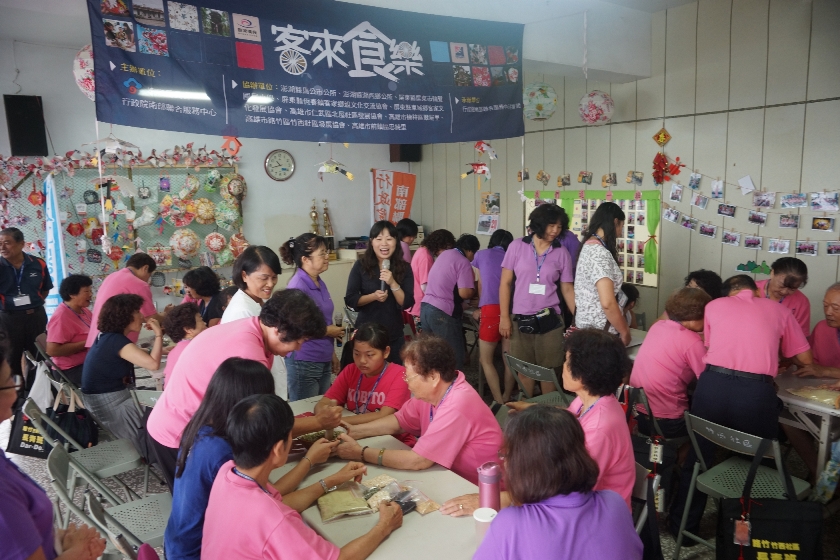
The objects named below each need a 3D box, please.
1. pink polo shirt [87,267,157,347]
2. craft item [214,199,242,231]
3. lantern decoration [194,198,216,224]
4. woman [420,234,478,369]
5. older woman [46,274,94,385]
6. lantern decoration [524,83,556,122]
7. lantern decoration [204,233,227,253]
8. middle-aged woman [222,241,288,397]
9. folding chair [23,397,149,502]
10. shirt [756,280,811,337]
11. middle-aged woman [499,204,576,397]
[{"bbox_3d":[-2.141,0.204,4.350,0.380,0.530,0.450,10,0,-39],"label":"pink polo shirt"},{"bbox_3d":[-1.740,-0.602,5.495,0.250,0.280,0.200,-7,10,-36],"label":"craft item"},{"bbox_3d":[-2.117,-0.686,5.987,0.240,0.270,0.170,-8,10,-37],"label":"lantern decoration"},{"bbox_3d":[0.228,0.350,4.854,0.700,1.440,0.500,-9,11,-41],"label":"woman"},{"bbox_3d":[-2.460,0.577,4.700,0.740,1.230,0.520,-4,9,-17],"label":"older woman"},{"bbox_3d":[0.922,-1.377,4.680,0.290,0.290,0.290,-1,8,0],"label":"lantern decoration"},{"bbox_3d":[-1.849,-0.335,5.483,0.190,0.190,0.150,-7,10,-36],"label":"lantern decoration"},{"bbox_3d":[-0.770,0.611,3.079,0.360,1.580,0.460,1,10,19],"label":"middle-aged woman"},{"bbox_3d":[-1.707,0.976,3.190,0.500,0.780,0.450,-7,10,-36],"label":"folding chair"},{"bbox_3d":[2.206,0.220,3.699,0.480,0.620,0.320,7,12,44],"label":"shirt"},{"bbox_3d":[0.825,0.292,4.165,0.520,1.609,0.310,0,8,7],"label":"middle-aged woman"}]

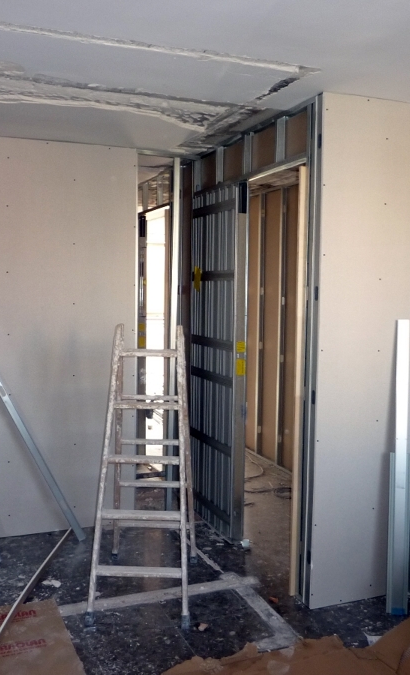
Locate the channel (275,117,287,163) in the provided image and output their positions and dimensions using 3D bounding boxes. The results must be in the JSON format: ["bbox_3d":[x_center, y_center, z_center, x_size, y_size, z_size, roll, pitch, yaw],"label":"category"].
[{"bbox_3d":[0.406,-1.048,3.473,0.050,0.245,0.040,-1,4,-22],"label":"channel"}]

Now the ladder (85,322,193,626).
[{"bbox_3d":[-0.292,0.621,3.347,0.480,1.390,0.790,1,4,3],"label":"ladder"}]

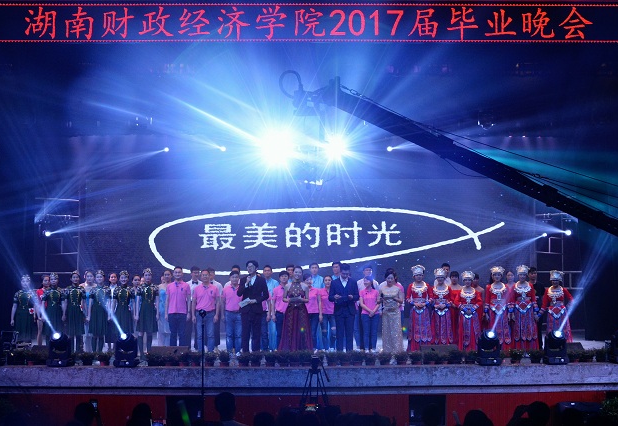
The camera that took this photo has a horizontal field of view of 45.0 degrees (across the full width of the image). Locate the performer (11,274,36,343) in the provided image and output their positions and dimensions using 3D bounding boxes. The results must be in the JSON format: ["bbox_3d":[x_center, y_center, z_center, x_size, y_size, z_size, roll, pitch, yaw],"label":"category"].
[{"bbox_3d":[-5.568,1.977,14.507,0.489,1.559,0.320,0,-4,-6],"label":"performer"}]

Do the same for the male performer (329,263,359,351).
[{"bbox_3d":[0.690,1.876,14.500,0.580,1.770,0.420,0,-3,0],"label":"male performer"}]

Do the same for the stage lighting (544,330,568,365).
[{"bbox_3d":[4.363,2.364,13.174,0.410,0.573,0.340,1,-5,-10],"label":"stage lighting"}]

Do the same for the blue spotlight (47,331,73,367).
[{"bbox_3d":[-4.438,2.438,13.300,0.420,0.600,0.400,0,-3,8],"label":"blue spotlight"}]

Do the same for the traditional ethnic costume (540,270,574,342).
[{"bbox_3d":[4.801,1.932,14.409,0.651,1.638,0.400,0,-4,5],"label":"traditional ethnic costume"}]

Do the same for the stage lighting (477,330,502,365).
[{"bbox_3d":[3.267,2.424,13.450,0.420,0.610,0.400,0,-3,-8],"label":"stage lighting"}]

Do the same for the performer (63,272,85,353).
[{"bbox_3d":[-4.565,1.941,14.509,0.450,1.630,0.320,0,-3,-2],"label":"performer"}]

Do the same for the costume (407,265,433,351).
[{"bbox_3d":[2.172,1.888,14.500,0.510,1.750,0.400,0,-3,0],"label":"costume"}]

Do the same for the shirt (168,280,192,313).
[{"bbox_3d":[-2.620,1.714,15.099,0.486,0.674,0.280,0,-5,-3],"label":"shirt"}]

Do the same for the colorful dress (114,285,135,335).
[{"bbox_3d":[-3.420,1.796,13.831,0.408,0.938,0.300,0,-5,-5],"label":"colorful dress"}]

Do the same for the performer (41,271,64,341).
[{"bbox_3d":[-4.896,1.955,14.300,0.470,1.629,0.310,1,-4,-11],"label":"performer"}]

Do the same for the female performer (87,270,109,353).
[{"bbox_3d":[-3.931,1.906,14.000,0.440,1.660,0.330,0,-3,-4],"label":"female performer"}]

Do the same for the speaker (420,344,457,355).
[{"bbox_3d":[2.376,2.541,13.585,0.710,0.290,0.450,0,-5,0],"label":"speaker"}]

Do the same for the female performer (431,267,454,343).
[{"bbox_3d":[2.602,1.912,14.410,0.457,1.677,0.360,0,-3,0],"label":"female performer"}]

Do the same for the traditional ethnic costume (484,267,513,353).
[{"bbox_3d":[3.681,1.901,14.571,0.547,1.729,0.400,0,-5,5],"label":"traditional ethnic costume"}]

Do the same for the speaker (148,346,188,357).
[{"bbox_3d":[-2.552,2.589,13.600,0.710,0.330,0.450,0,-3,0],"label":"speaker"}]

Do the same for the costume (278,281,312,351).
[{"bbox_3d":[-0.262,2.028,14.505,0.680,1.427,0.520,0,-5,0],"label":"costume"}]

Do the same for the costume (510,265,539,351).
[{"bbox_3d":[4.154,1.842,14.314,0.569,1.685,0.400,0,-3,2],"label":"costume"}]

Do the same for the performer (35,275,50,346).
[{"bbox_3d":[-5.501,2.079,15.577,0.418,1.543,0.270,1,-5,-8],"label":"performer"}]

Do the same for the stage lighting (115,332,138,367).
[{"bbox_3d":[-3.162,2.371,12.930,0.446,0.580,0.400,-1,-4,9],"label":"stage lighting"}]

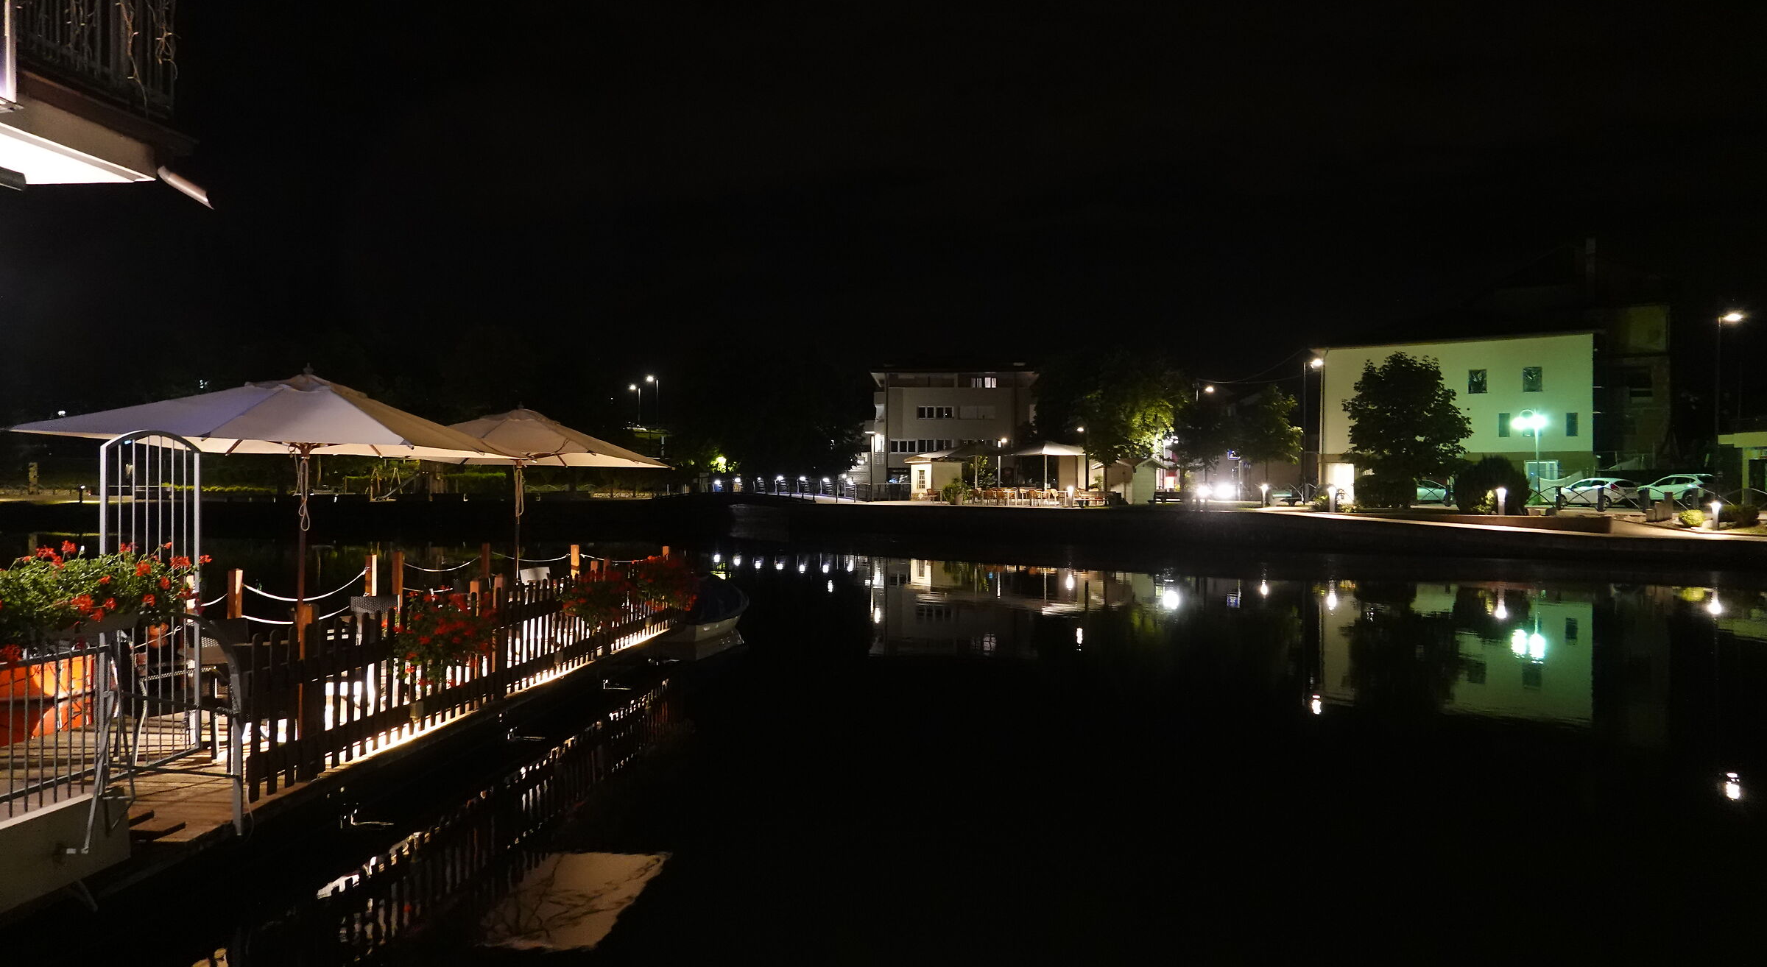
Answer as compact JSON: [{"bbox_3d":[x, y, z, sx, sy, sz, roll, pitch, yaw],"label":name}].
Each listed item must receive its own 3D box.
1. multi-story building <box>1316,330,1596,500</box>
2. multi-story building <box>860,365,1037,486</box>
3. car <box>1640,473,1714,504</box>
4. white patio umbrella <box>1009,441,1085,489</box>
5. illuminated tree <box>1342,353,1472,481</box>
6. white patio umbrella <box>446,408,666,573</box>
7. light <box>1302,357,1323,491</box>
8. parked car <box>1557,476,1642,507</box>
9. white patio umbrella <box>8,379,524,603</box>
[{"bbox_3d":[37.300,-3.800,75.800,15.200,10.200,10.500,0,0,35],"label":"multi-story building"},{"bbox_3d":[6.600,-4.600,108.500,15.000,11.800,14.000,0,0,4],"label":"multi-story building"},{"bbox_3d":[39.700,0.380,58.500,1.820,1.600,4.300,0,0,-13],"label":"car"},{"bbox_3d":[9.050,-0.520,65.000,3.050,3.400,3.050,0,0,40],"label":"white patio umbrella"},{"bbox_3d":[24.750,-2.450,55.800,5.750,7.400,5.750,0,0,0],"label":"illuminated tree"},{"bbox_3d":[-4.620,0.530,15.000,3.000,3.000,3.000,0,0,5],"label":"white patio umbrella"},{"bbox_3d":[21.550,-2.600,59.300,1.300,7.400,0.350,0,0,-33],"label":"light"},{"bbox_3d":[34.900,0.480,57.500,1.750,1.470,4.000,0,0,-13],"label":"parked car"},{"bbox_3d":[-5.160,0.520,10.500,3.050,3.020,3.050,0,0,0],"label":"white patio umbrella"}]

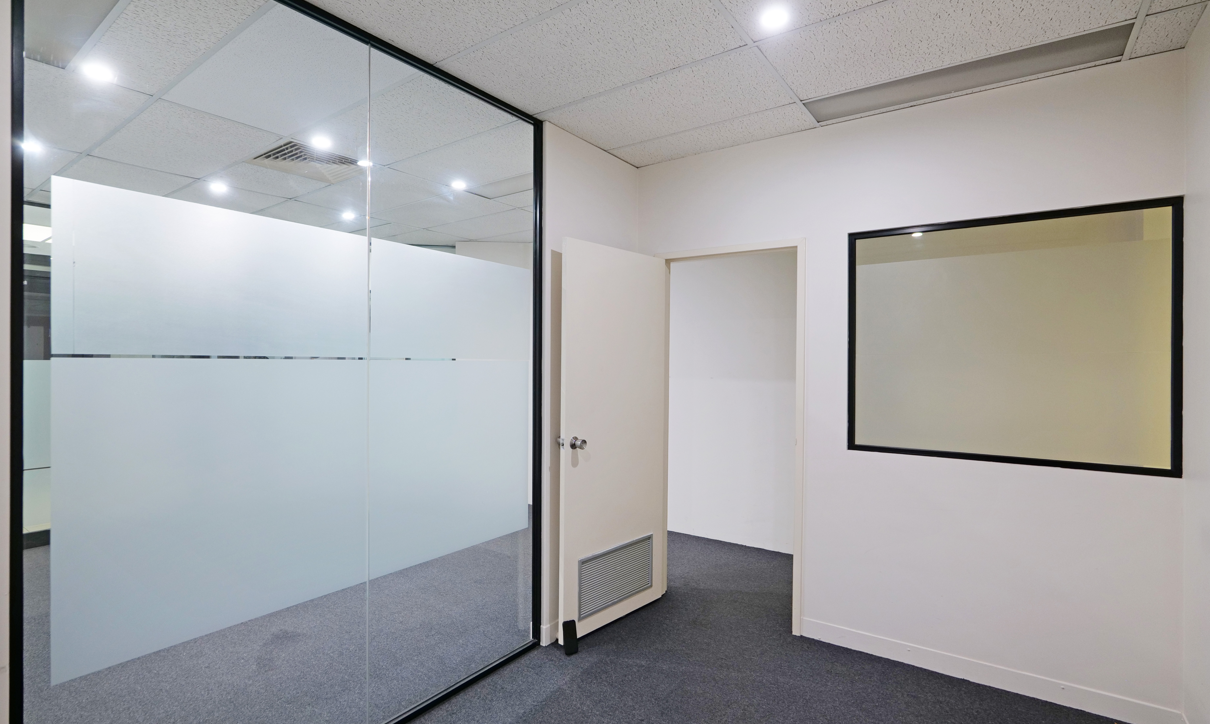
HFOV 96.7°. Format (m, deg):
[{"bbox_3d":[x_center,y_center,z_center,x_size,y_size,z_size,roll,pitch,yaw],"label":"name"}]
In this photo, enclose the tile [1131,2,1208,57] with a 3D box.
[{"bbox_3d":[2.104,-1.245,2.020,0.158,0.020,0.340,0,0,35],"label":"tile"}]

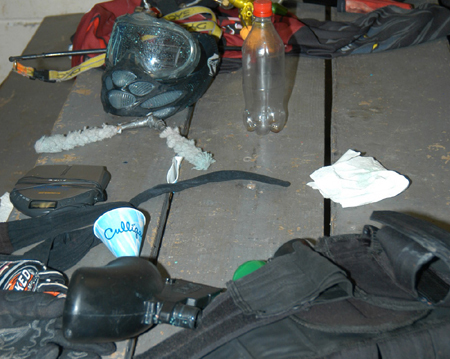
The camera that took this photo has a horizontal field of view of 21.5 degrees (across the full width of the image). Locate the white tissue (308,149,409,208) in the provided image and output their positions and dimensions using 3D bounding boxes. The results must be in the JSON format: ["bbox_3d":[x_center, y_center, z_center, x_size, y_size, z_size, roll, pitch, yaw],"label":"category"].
[{"bbox_3d":[0.207,-0.009,1.851,0.160,0.034,0.158,0,27,5],"label":"white tissue"}]

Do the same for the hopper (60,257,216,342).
[{"bbox_3d":[-0.101,0.147,1.509,0.196,0.090,0.118,2,28,9],"label":"hopper"}]

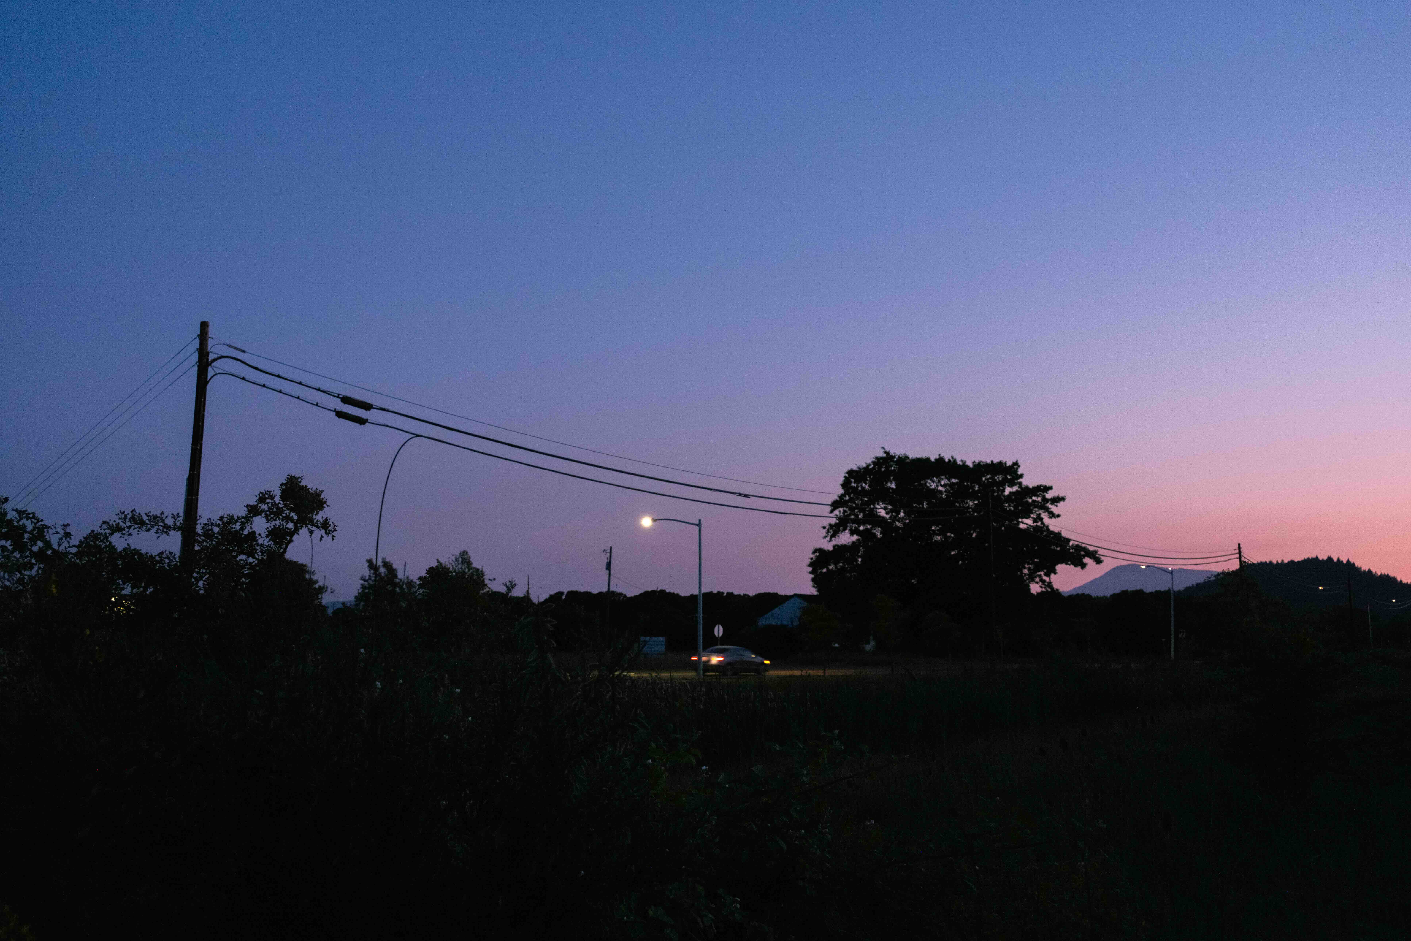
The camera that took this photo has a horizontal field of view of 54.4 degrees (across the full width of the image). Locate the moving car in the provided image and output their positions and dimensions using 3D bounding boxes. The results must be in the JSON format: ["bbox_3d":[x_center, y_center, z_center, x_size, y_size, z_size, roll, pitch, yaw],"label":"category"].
[{"bbox_3d":[1.270,9.740,70.341,1.820,1.450,4.650,-5,-8,34],"label":"moving car"}]

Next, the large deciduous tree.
[{"bbox_3d":[24.000,8.054,131.979,27.000,19.400,24.000,0,-7,0],"label":"large deciduous tree"}]

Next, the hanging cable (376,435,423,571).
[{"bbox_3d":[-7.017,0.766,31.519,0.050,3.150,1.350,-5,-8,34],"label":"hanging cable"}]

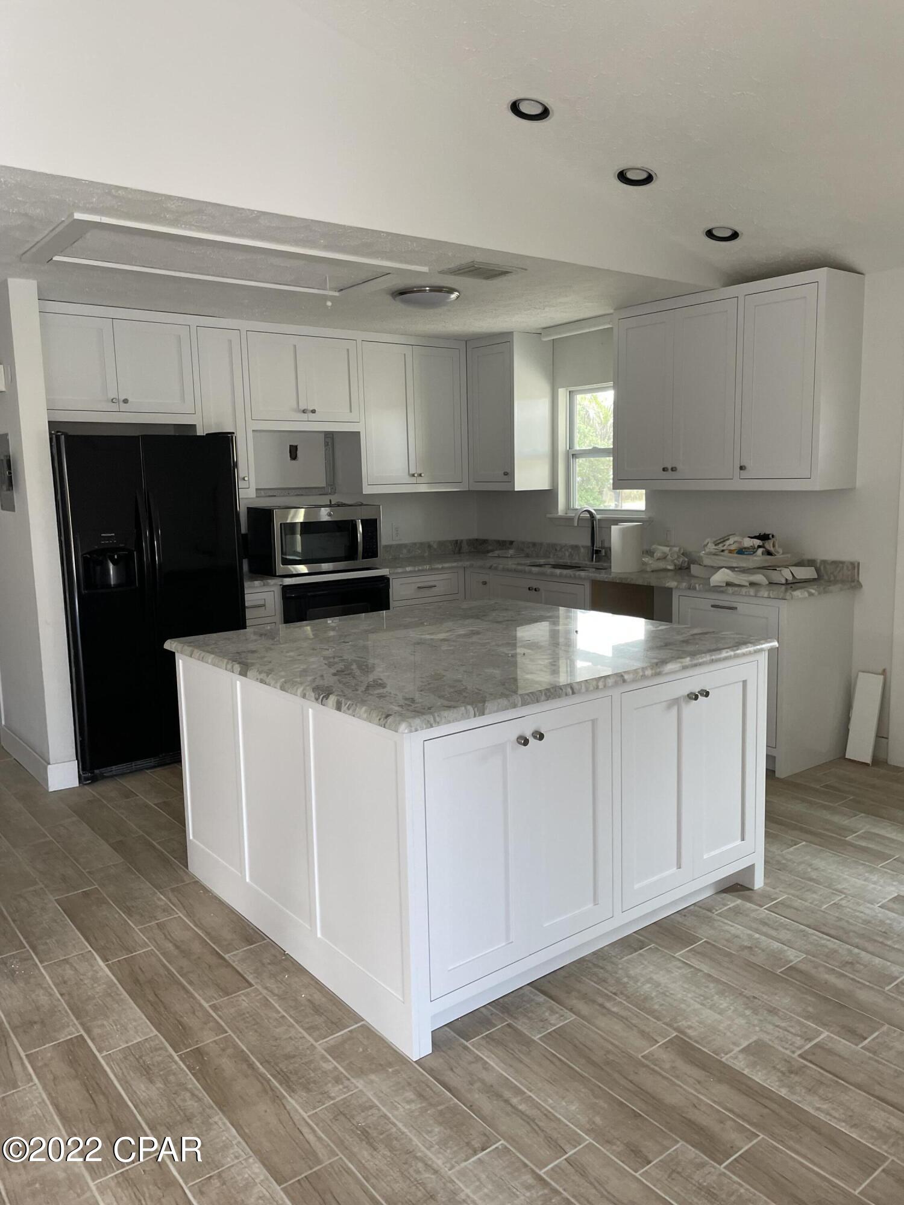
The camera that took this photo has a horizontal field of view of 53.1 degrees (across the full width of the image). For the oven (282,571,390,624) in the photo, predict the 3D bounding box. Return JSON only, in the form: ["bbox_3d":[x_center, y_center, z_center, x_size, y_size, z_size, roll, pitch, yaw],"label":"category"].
[{"bbox_3d":[-0.868,0.253,5.874,0.761,0.917,0.645,-7,10,-37],"label":"oven"}]

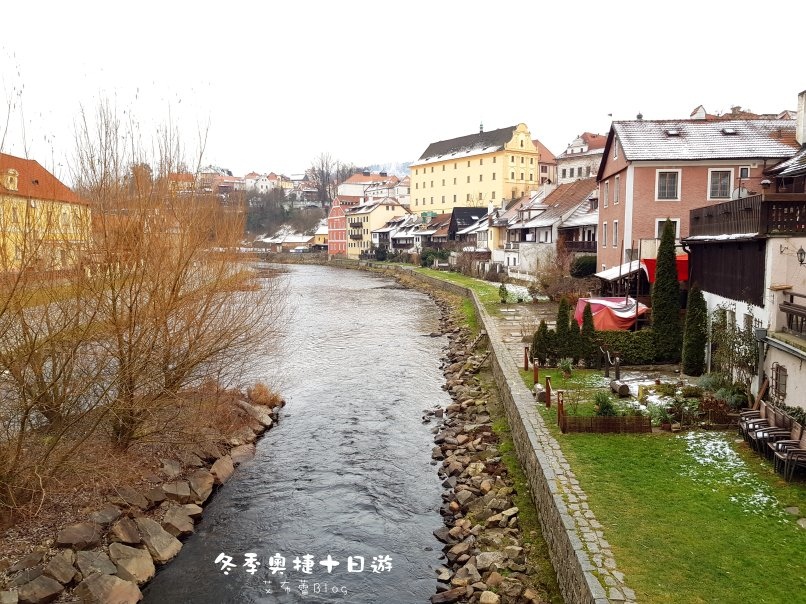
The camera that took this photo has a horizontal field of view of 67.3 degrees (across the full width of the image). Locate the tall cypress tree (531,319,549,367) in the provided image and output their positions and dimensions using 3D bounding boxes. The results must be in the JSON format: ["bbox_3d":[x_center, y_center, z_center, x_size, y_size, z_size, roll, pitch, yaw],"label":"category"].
[{"bbox_3d":[5.705,1.709,25.016,0.776,1.944,0.776,1,6,13],"label":"tall cypress tree"}]

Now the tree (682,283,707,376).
[{"bbox_3d":[11.134,1.056,23.142,0.947,3.608,0.947,3,6,26],"label":"tree"}]

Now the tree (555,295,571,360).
[{"bbox_3d":[6.693,1.235,25.177,0.659,2.856,0.659,1,6,15],"label":"tree"}]

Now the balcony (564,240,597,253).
[{"bbox_3d":[18.539,-5.498,60.488,1.300,1.074,9.000,0,6,-4],"label":"balcony"}]

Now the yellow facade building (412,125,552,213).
[{"bbox_3d":[19.993,-37.884,179.486,13.802,23.472,40.549,-4,7,-37],"label":"yellow facade building"}]

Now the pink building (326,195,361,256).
[{"bbox_3d":[-14.460,-22.903,185.104,12.500,18.868,12.000,-4,7,-33],"label":"pink building"}]

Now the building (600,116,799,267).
[{"bbox_3d":[19.638,-5.536,40.320,11.500,12.996,10.800,1,6,9],"label":"building"}]

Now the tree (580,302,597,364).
[{"bbox_3d":[7.759,1.338,25.187,0.659,2.648,0.659,2,6,17],"label":"tree"}]

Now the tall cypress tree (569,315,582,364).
[{"bbox_3d":[7.216,1.650,25.217,0.536,2.022,0.536,2,6,16],"label":"tall cypress tree"}]

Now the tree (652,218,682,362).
[{"bbox_3d":[11.050,-0.422,25.226,1.247,6.145,1.247,2,6,24],"label":"tree"}]

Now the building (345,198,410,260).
[{"bbox_3d":[-6.765,-20.619,171.936,13.000,16.878,16.000,-3,6,-28],"label":"building"}]

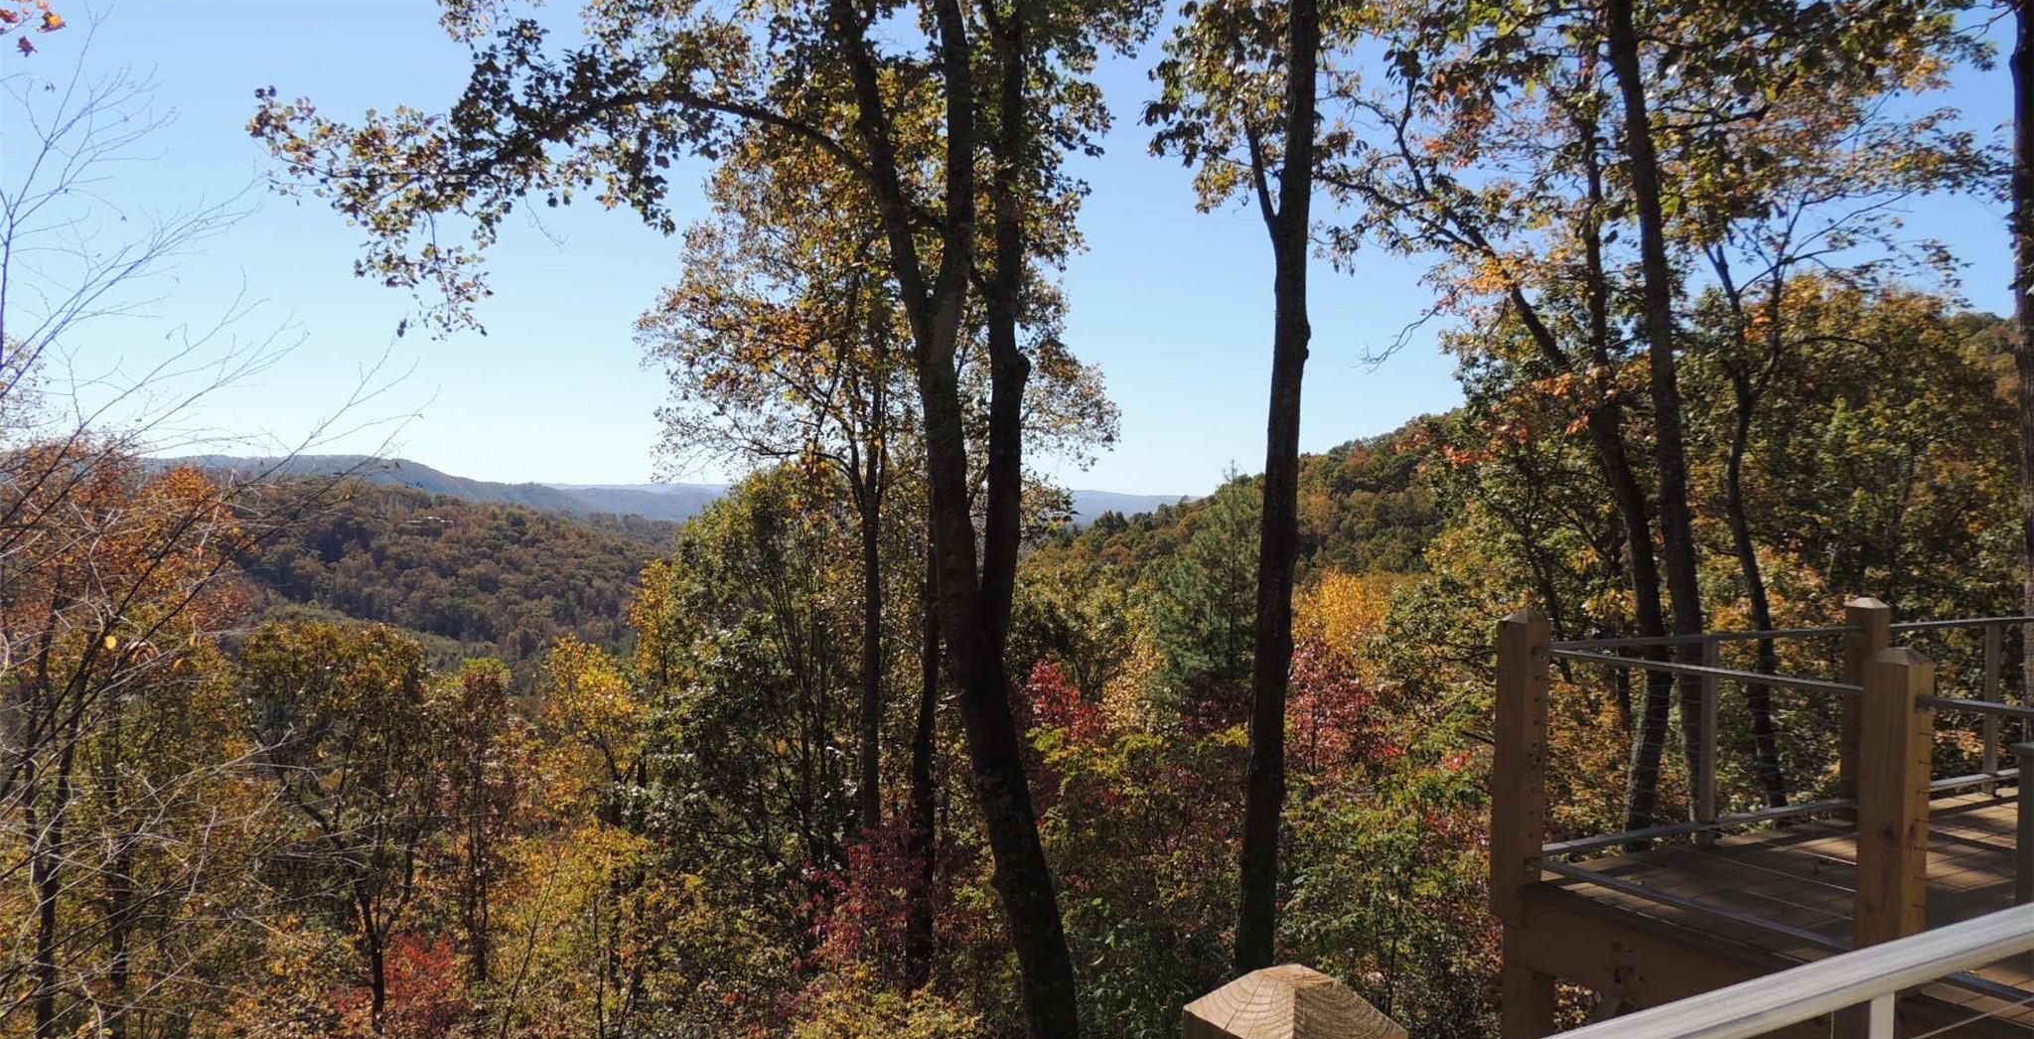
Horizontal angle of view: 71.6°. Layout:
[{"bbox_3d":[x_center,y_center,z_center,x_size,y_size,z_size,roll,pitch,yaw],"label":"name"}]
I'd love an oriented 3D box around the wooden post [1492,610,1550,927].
[{"bbox_3d":[2.050,1.002,5.740,0.140,1.260,0.140,1,1,-31],"label":"wooden post"}]

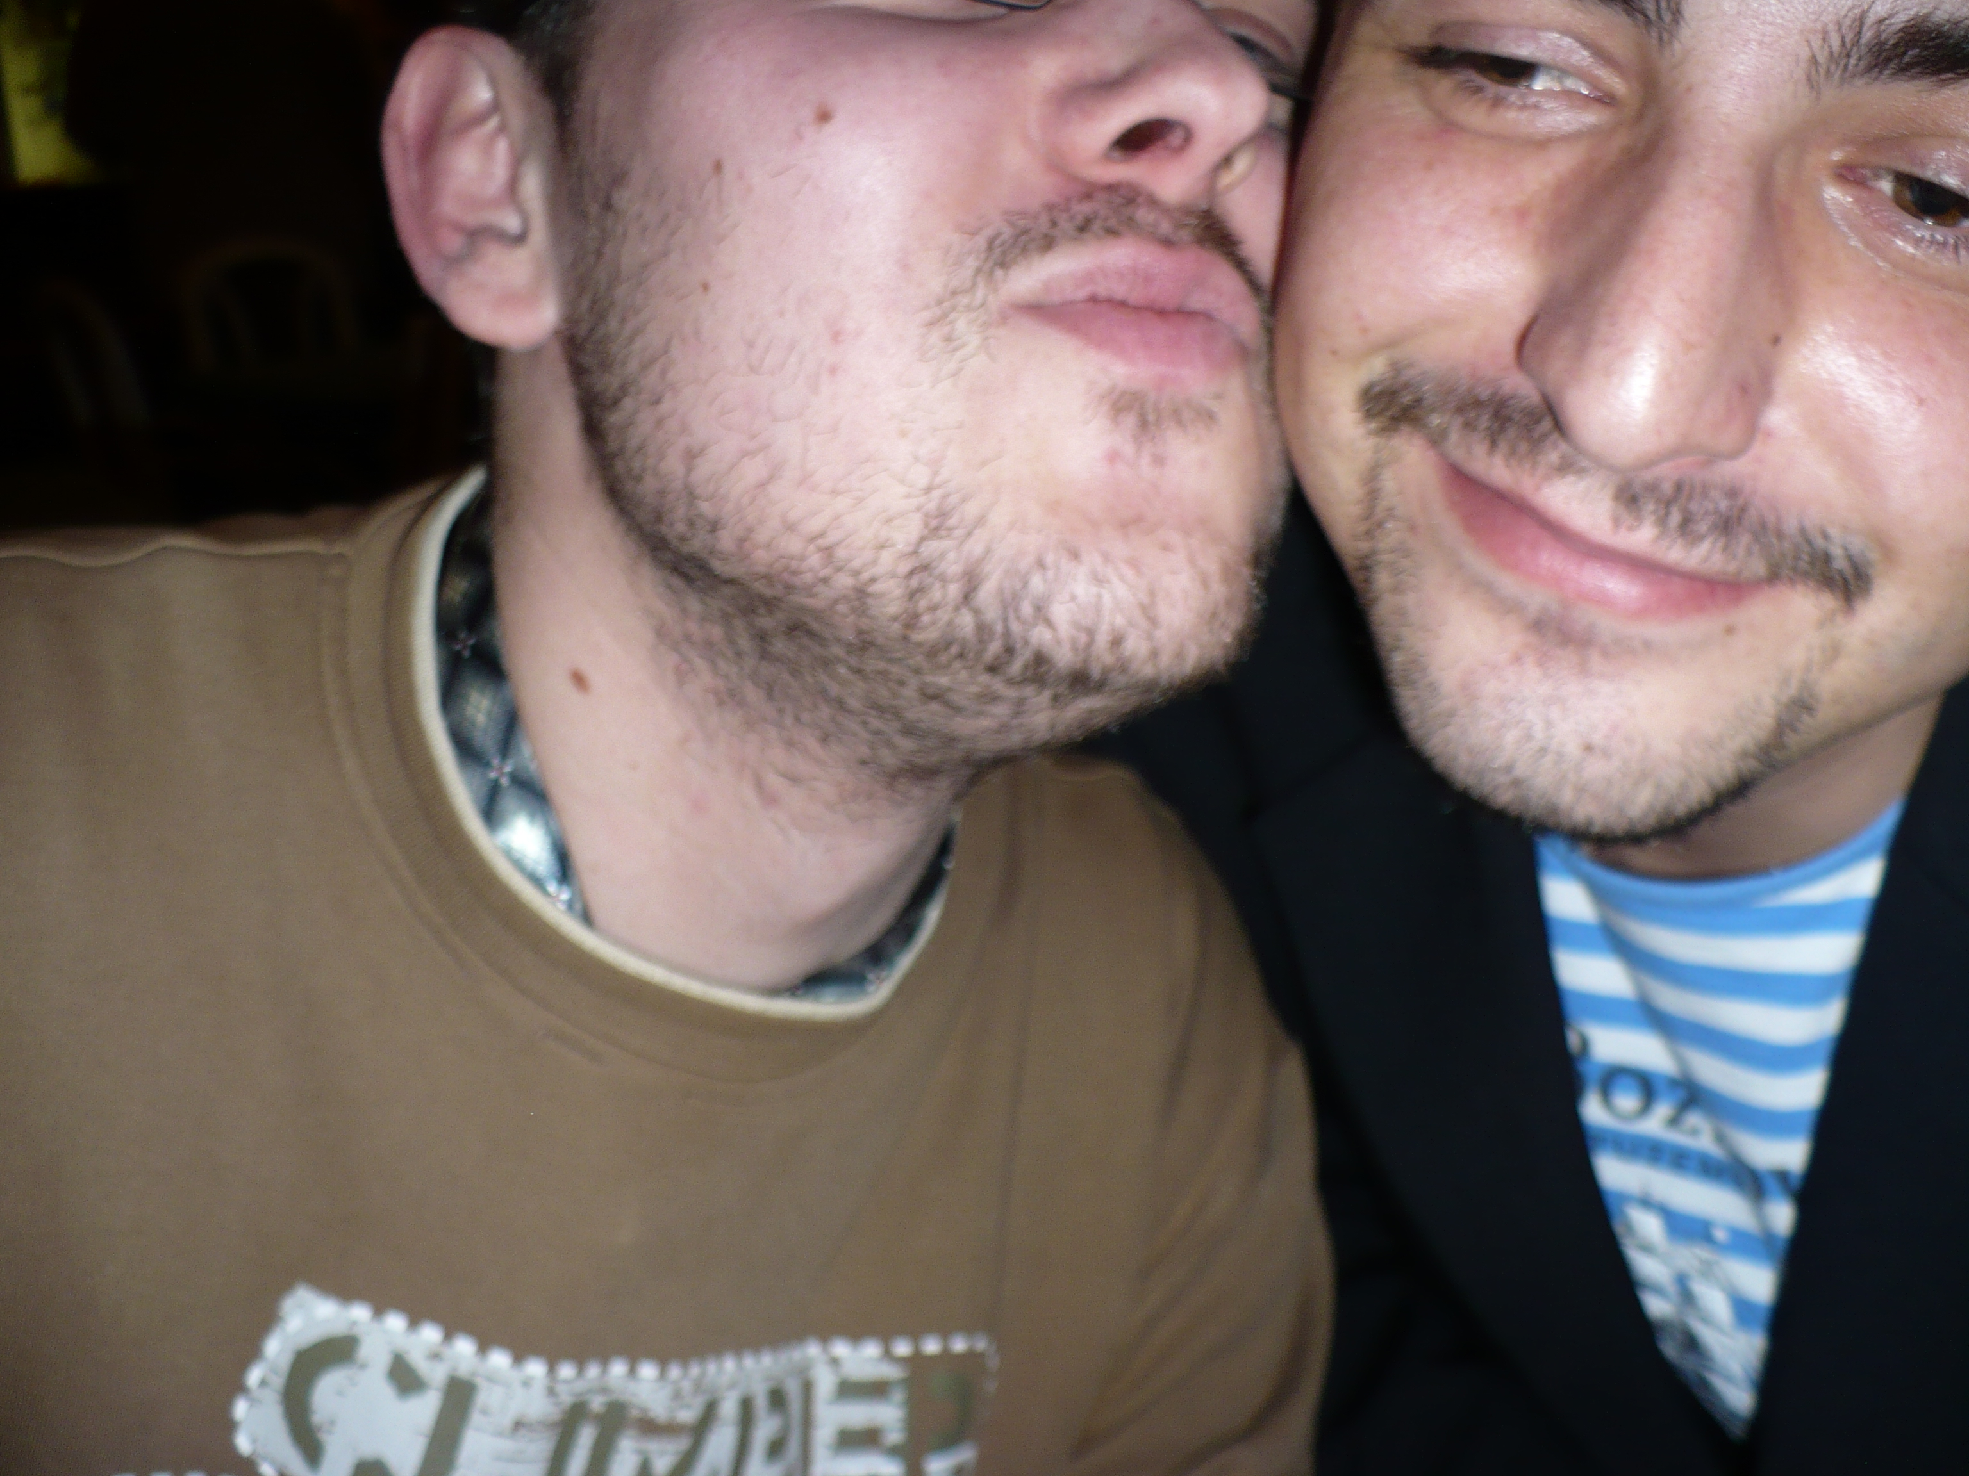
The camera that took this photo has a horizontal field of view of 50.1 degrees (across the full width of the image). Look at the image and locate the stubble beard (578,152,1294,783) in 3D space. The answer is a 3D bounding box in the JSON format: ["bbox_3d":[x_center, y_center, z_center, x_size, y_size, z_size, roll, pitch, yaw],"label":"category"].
[{"bbox_3d":[0.005,-0.052,0.362,0.140,0.116,0.104,9,-15,-28],"label":"stubble beard"}]

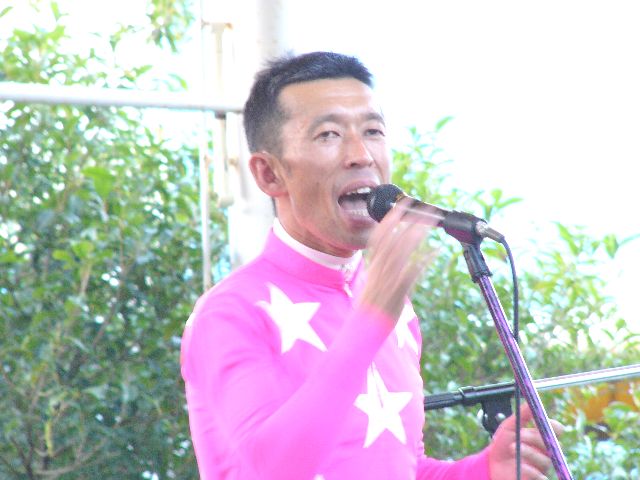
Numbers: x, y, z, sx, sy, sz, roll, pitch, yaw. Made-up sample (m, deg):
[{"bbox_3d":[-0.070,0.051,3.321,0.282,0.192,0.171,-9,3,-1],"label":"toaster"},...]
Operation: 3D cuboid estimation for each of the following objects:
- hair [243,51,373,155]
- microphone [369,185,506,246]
[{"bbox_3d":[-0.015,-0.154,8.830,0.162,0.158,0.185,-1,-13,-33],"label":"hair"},{"bbox_3d":[0.140,-0.028,8.700,0.197,0.055,0.052,15,4,32],"label":"microphone"}]

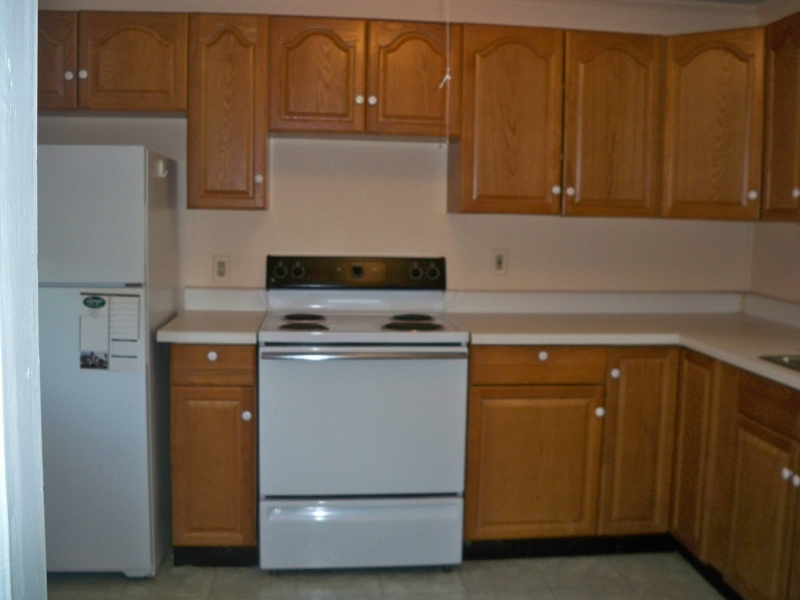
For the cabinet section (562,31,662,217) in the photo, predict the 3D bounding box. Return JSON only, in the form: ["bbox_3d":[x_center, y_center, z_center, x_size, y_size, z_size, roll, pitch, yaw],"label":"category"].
[{"bbox_3d":[0.849,-0.726,3.437,0.410,0.737,0.323,0,6,-6],"label":"cabinet section"}]

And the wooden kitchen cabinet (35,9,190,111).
[{"bbox_3d":[-1.224,-0.933,3.204,0.790,0.380,0.318,0,7,-6],"label":"wooden kitchen cabinet"}]

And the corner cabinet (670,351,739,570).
[{"bbox_3d":[1.400,0.575,3.012,0.610,0.766,0.380,0,7,-6],"label":"corner cabinet"}]

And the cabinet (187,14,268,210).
[{"bbox_3d":[-0.682,-0.740,3.287,0.308,0.740,0.318,0,7,-6],"label":"cabinet"}]

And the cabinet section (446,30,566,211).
[{"bbox_3d":[0.438,-0.729,3.395,0.416,0.737,0.323,0,6,-6],"label":"cabinet section"}]

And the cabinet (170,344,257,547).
[{"bbox_3d":[-0.712,0.500,3.278,0.309,0.766,0.620,0,7,-6],"label":"cabinet"}]

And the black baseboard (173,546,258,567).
[{"bbox_3d":[-0.694,0.961,3.100,0.304,0.110,0.025,0,7,-6],"label":"black baseboard"}]

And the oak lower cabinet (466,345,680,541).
[{"bbox_3d":[0.634,0.510,3.427,0.821,0.766,0.620,0,7,-6],"label":"oak lower cabinet"}]

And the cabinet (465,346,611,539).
[{"bbox_3d":[0.489,0.509,3.411,0.529,0.766,0.620,0,7,-6],"label":"cabinet"}]

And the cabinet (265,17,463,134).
[{"bbox_3d":[-0.146,-0.888,3.328,0.763,0.433,0.318,0,7,-6],"label":"cabinet"}]

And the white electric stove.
[{"bbox_3d":[-0.164,0.422,3.288,0.763,1.160,0.680,0,7,-6],"label":"white electric stove"}]

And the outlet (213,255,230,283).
[{"bbox_3d":[-0.771,-0.134,3.505,0.072,0.116,0.010,0,7,-6],"label":"outlet"}]

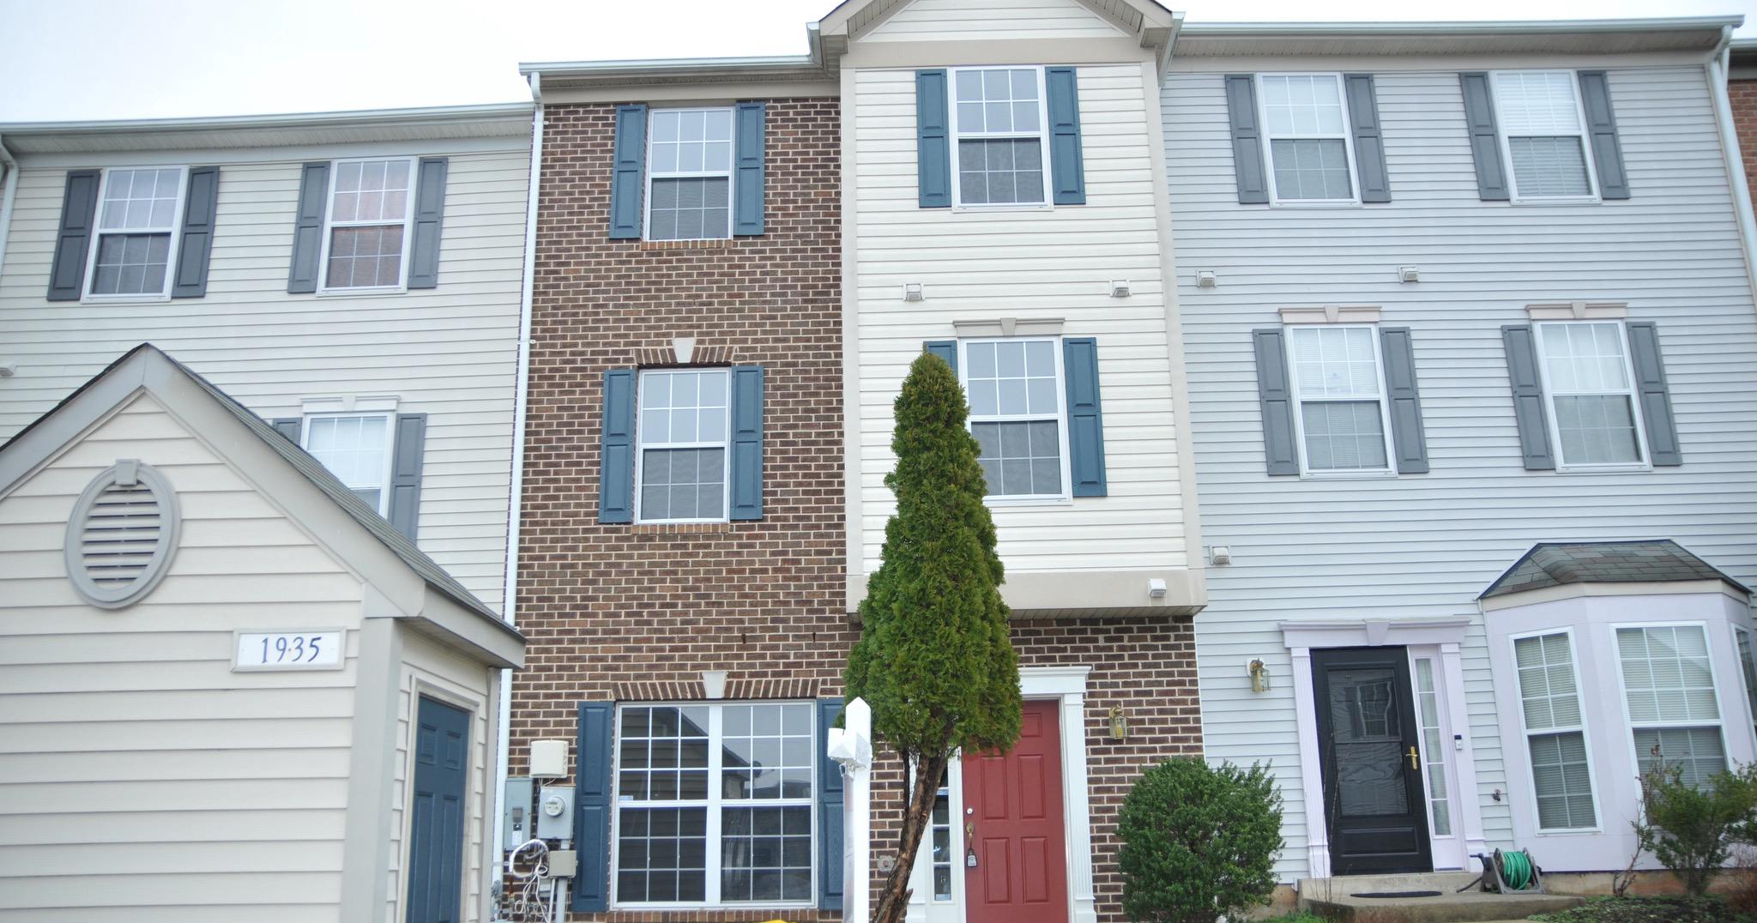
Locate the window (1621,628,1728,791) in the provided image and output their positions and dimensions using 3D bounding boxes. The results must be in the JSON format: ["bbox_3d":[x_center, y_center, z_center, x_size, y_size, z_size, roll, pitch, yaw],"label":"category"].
[{"bbox_3d":[7.127,2.348,10.894,0.880,1.790,0.090,-1,-15,-1],"label":"window"}]

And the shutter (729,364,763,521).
[{"bbox_3d":[-1.238,-0.174,11.470,0.300,1.480,0.040,-1,-15,0],"label":"shutter"}]

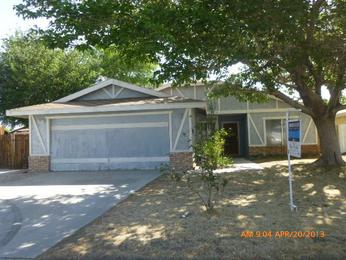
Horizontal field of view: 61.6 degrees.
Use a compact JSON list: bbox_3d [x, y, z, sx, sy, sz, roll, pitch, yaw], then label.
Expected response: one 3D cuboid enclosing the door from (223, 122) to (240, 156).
[{"bbox_3d":[3.781,0.591,18.797,0.980,2.080,0.100,-2,-3,7],"label":"door"}]

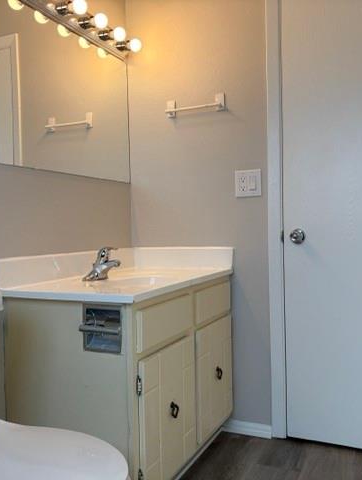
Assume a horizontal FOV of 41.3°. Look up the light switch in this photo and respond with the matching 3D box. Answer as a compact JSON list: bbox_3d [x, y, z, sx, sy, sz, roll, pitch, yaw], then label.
[{"bbox_3d":[0.307,-0.258,2.196,0.120,0.122,0.010,0,2,25],"label":"light switch"}]

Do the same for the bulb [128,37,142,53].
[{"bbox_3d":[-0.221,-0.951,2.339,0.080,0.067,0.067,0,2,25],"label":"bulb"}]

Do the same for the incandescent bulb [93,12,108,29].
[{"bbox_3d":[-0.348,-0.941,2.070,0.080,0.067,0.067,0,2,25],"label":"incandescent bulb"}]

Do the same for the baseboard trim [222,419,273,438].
[{"bbox_3d":[0.303,0.881,2.239,0.237,0.058,0.014,0,2,25],"label":"baseboard trim"}]

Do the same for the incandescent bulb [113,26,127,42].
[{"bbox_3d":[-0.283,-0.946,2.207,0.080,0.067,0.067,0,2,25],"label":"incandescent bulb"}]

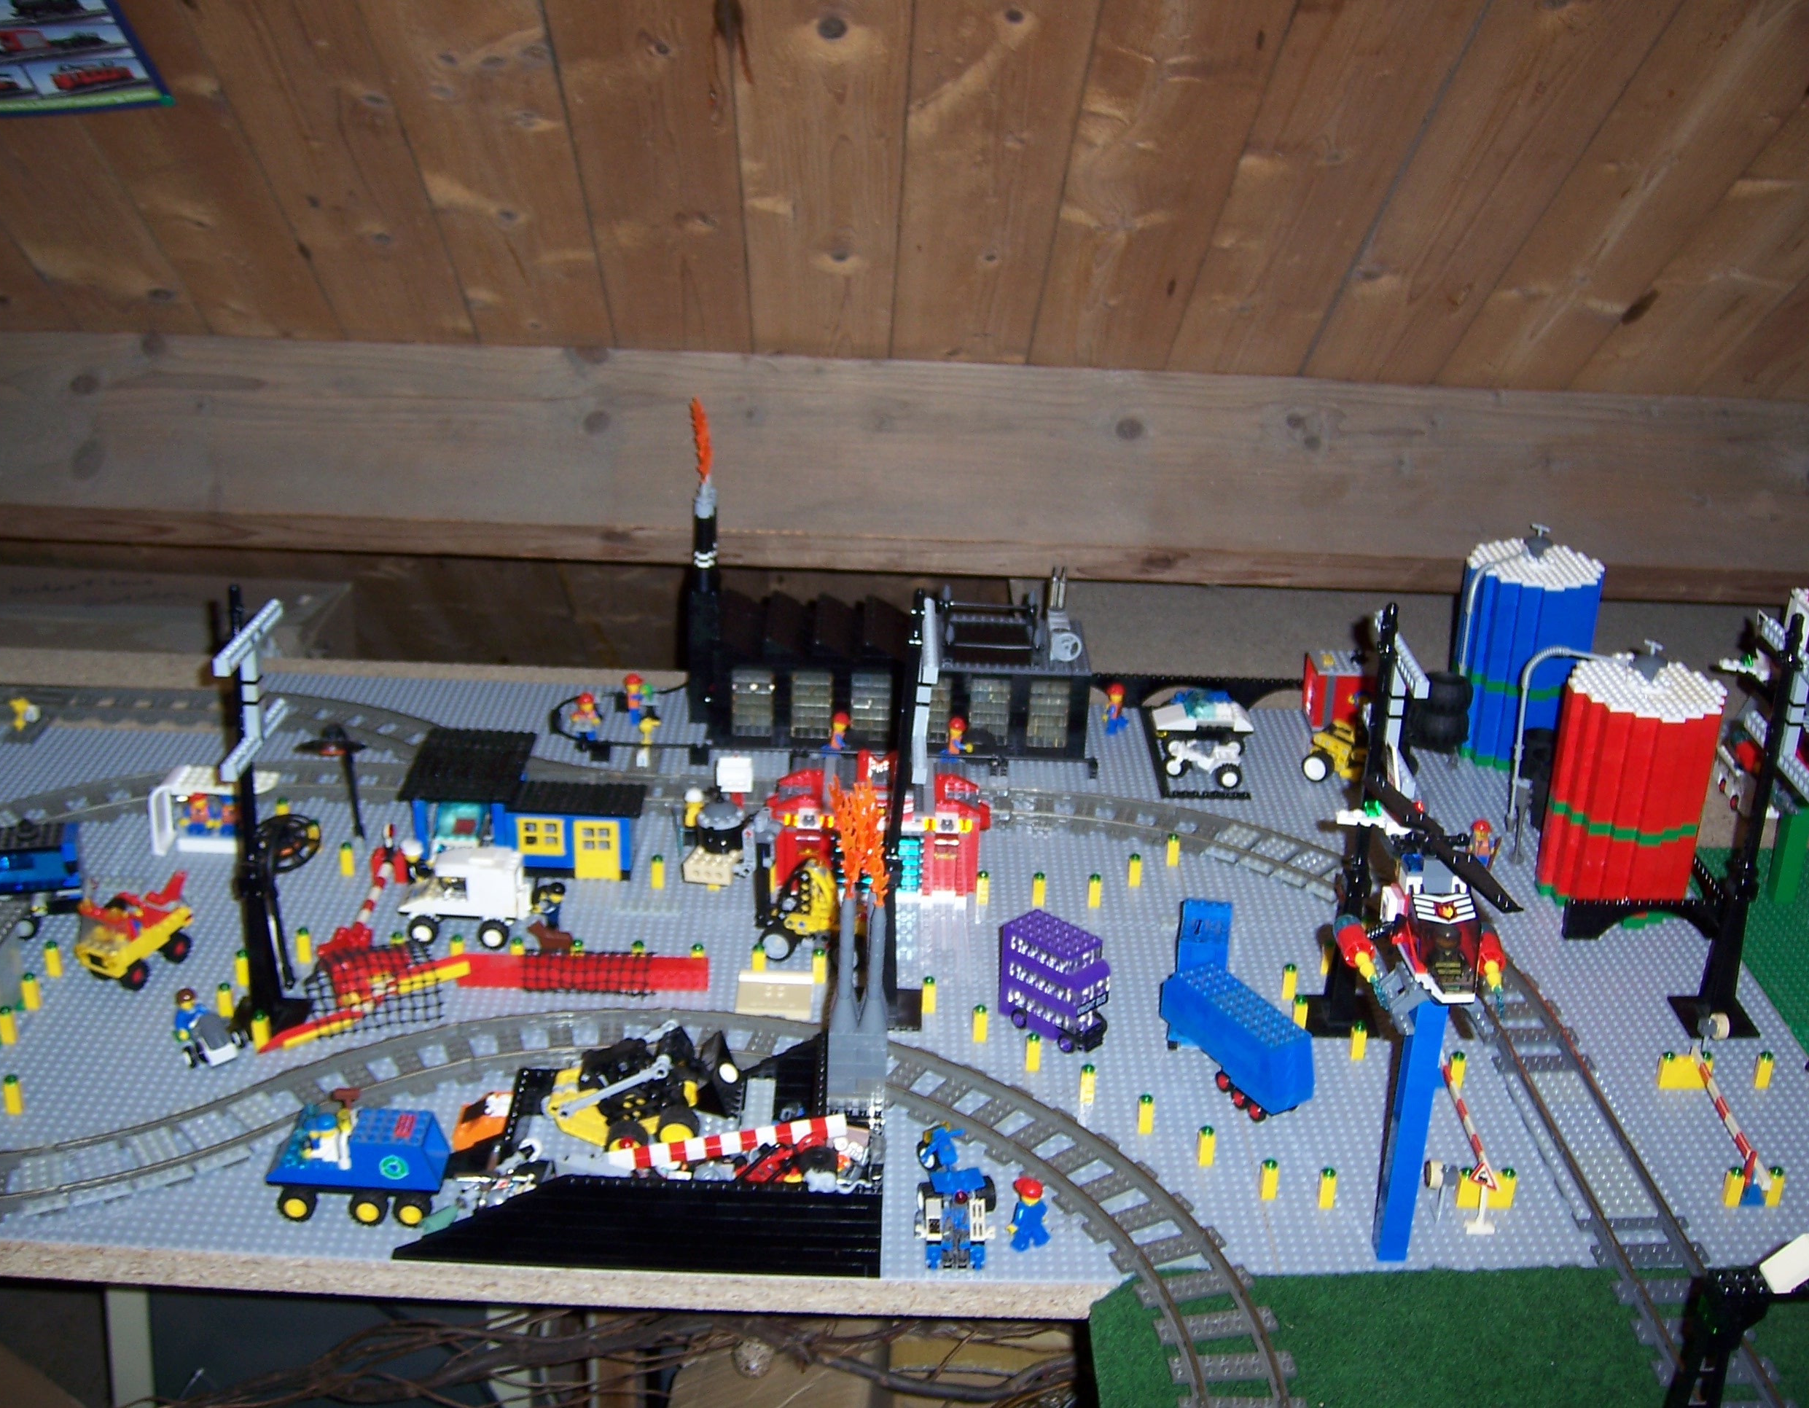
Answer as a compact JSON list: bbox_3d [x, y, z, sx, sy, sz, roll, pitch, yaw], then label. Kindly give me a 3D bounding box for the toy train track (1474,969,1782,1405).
[{"bbox_3d":[0.411,0.262,1.159,0.064,0.009,0.416,2,25,-1],"label":"toy train track"}]

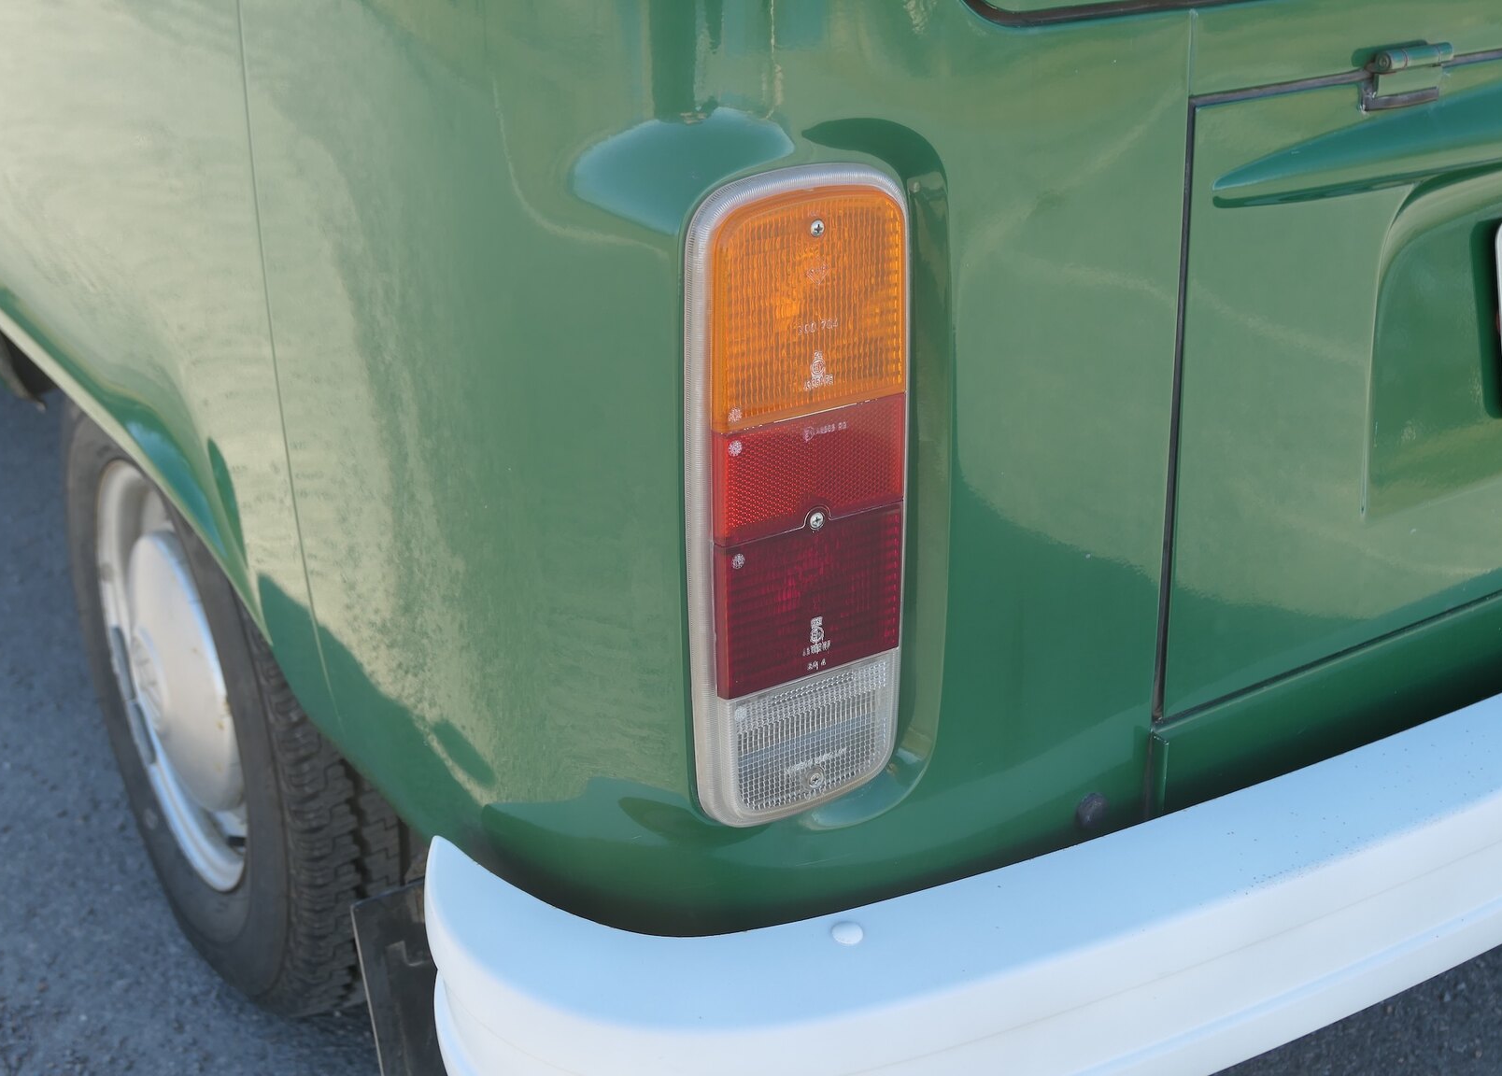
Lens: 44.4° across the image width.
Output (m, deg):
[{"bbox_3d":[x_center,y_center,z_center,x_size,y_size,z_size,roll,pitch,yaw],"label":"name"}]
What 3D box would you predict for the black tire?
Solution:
[{"bbox_3d":[-0.459,0.105,1.675,0.188,0.645,0.645,-14,24,-31],"label":"black tire"}]

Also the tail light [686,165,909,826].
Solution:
[{"bbox_3d":[0.021,-0.019,1.004,0.128,0.358,0.060,-14,24,-31],"label":"tail light"}]

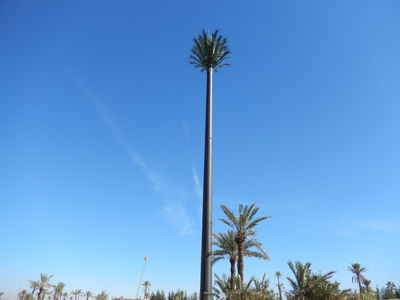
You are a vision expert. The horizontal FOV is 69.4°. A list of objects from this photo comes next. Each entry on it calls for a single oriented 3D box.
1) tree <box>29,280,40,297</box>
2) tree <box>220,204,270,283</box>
[{"bbox_3d":[-40.765,34.885,69.767,3.300,6.160,3.300,15,-31,-23],"label":"tree"},{"bbox_3d":[3.658,9.215,23.723,4.700,9.780,4.700,-3,-29,8],"label":"tree"}]

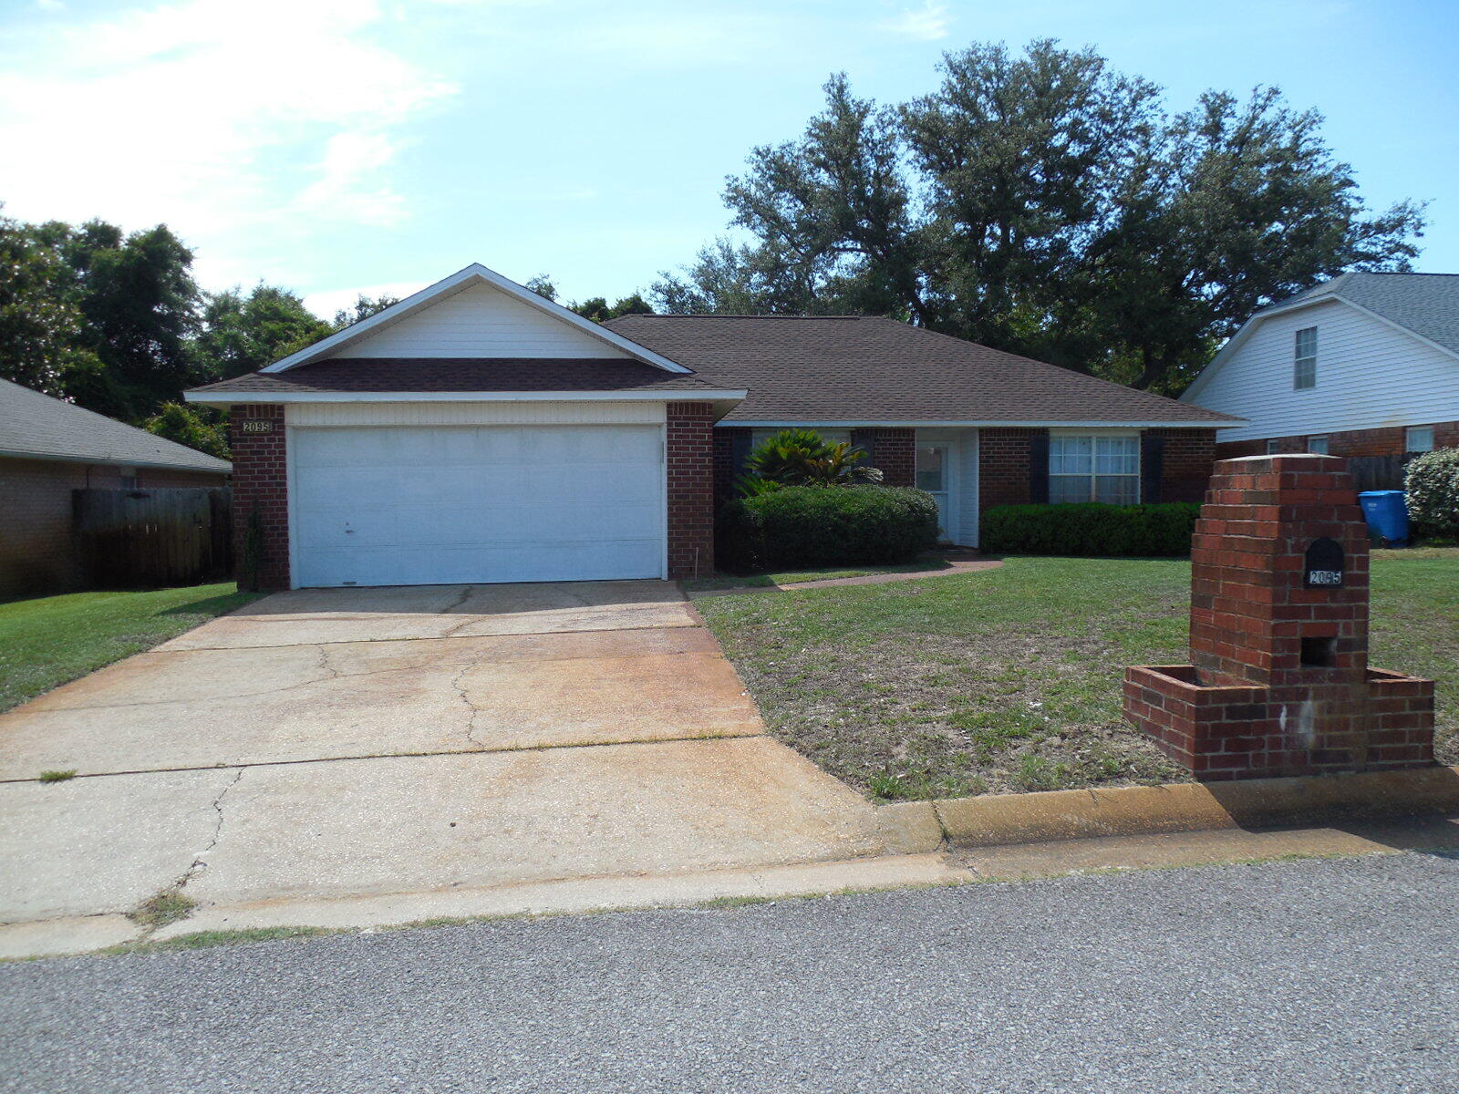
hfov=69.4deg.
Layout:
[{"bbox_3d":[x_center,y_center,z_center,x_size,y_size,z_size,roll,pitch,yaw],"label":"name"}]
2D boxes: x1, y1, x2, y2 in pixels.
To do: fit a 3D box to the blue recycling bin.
[{"bbox_3d":[13.057,-0.554,20.900,0.680,1.120,0.800,-1,3,-6],"label":"blue recycling bin"}]

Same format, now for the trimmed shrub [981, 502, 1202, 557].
[{"bbox_3d":[6.797,-0.333,19.530,4.499,0.982,1.080,-1,3,-6],"label":"trimmed shrub"}]

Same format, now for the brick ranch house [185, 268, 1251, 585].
[{"bbox_3d":[0.931,-2.588,22.220,17.219,5.368,16.389,-1,3,-6],"label":"brick ranch house"}]

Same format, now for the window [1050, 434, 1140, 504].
[{"bbox_3d":[6.980,-1.479,20.173,1.813,1.370,0.120,-1,3,-6],"label":"window"}]

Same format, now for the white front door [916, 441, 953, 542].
[{"bbox_3d":[4.005,-1.078,20.960,0.920,2.000,0.100,-1,3,-6],"label":"white front door"}]

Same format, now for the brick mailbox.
[{"bbox_3d":[2.880,0.313,5.594,1.282,1.627,0.735,-1,3,-7],"label":"brick mailbox"}]

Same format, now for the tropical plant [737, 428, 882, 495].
[{"bbox_3d":[1.407,-0.914,18.424,2.561,2.289,2.200,-1,3,-6],"label":"tropical plant"}]

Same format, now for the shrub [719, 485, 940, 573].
[{"bbox_3d":[1.678,-0.381,17.619,3.740,1.312,1.500,-1,3,-6],"label":"shrub"}]

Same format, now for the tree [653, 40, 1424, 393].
[{"bbox_3d":[10.756,-8.957,36.691,26.556,17.027,22.000,-1,3,-6],"label":"tree"}]

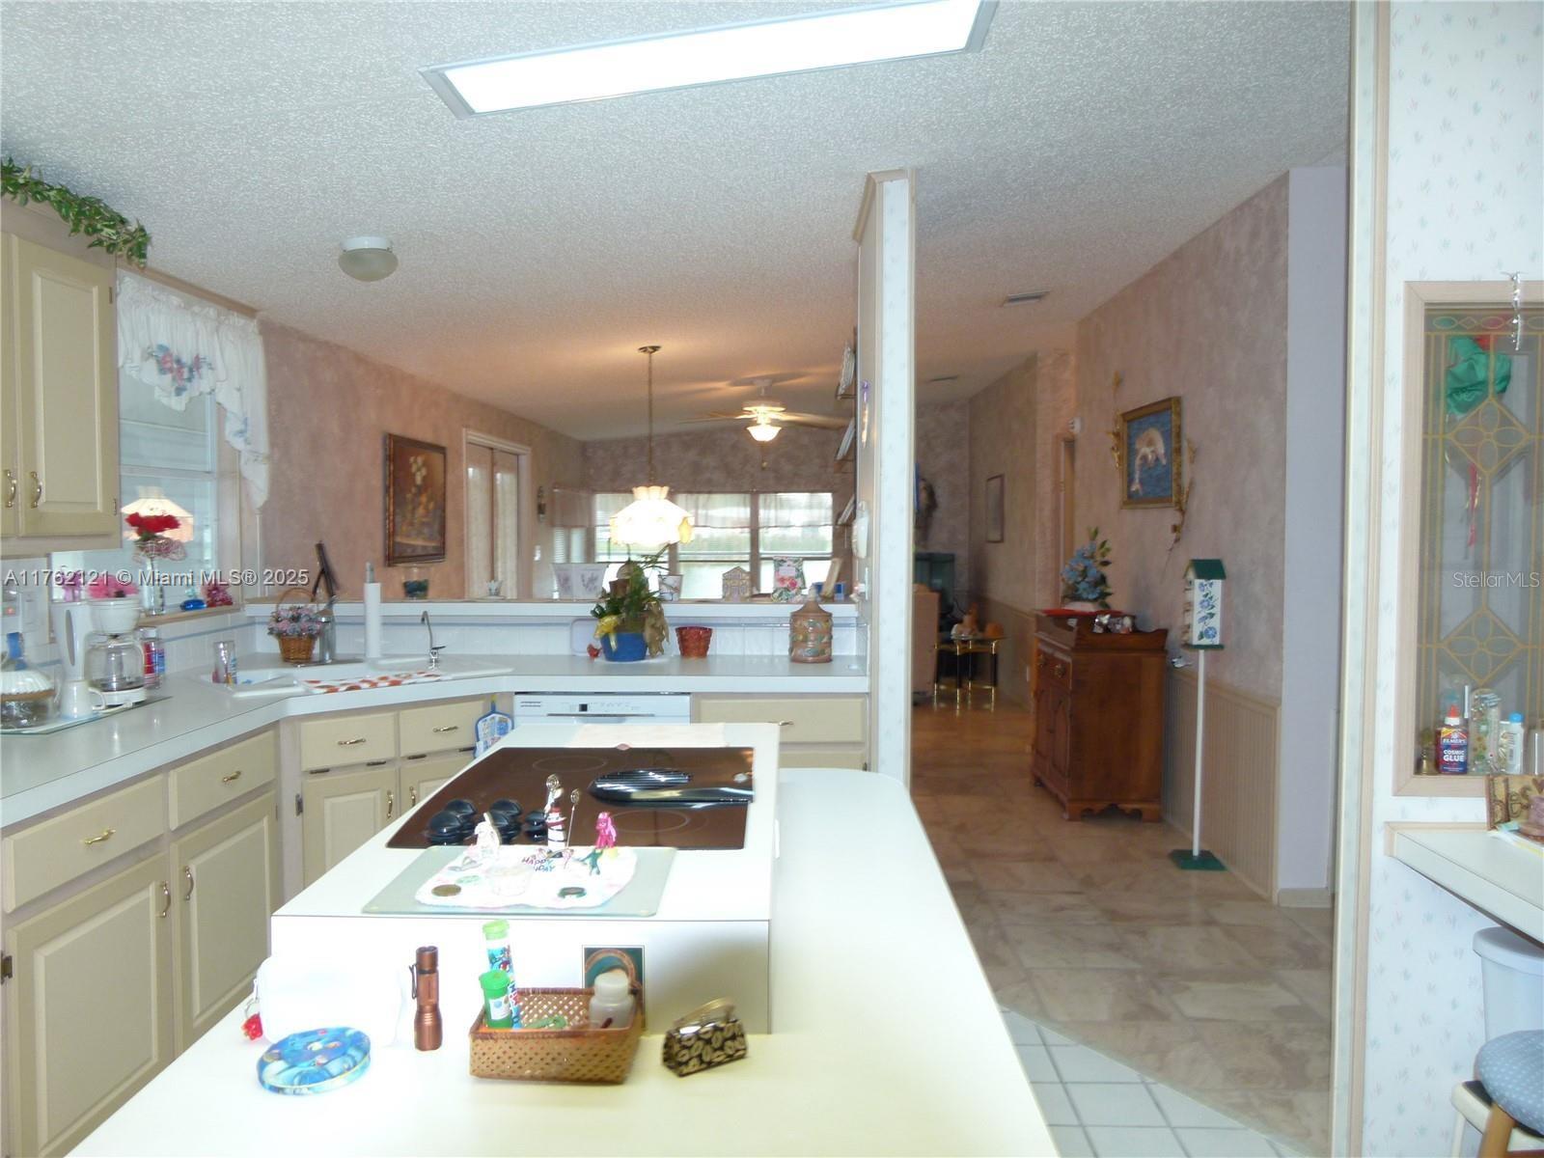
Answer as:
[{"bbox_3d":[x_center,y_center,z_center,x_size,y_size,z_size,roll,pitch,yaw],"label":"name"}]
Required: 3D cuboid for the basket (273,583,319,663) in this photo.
[{"bbox_3d":[-1.757,0.159,4.112,0.180,0.290,0.165,0,3,1],"label":"basket"}]

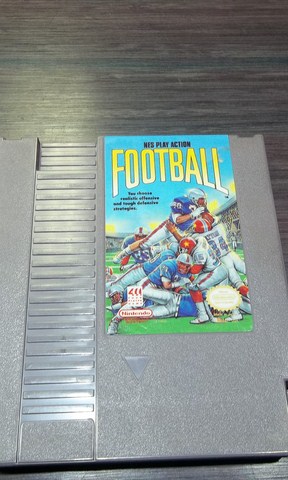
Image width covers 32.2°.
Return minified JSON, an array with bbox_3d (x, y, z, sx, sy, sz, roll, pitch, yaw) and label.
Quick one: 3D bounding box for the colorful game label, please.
[{"bbox_3d":[0.012,-0.006,0.207,0.056,0.002,0.090,-1,66,-2],"label":"colorful game label"}]

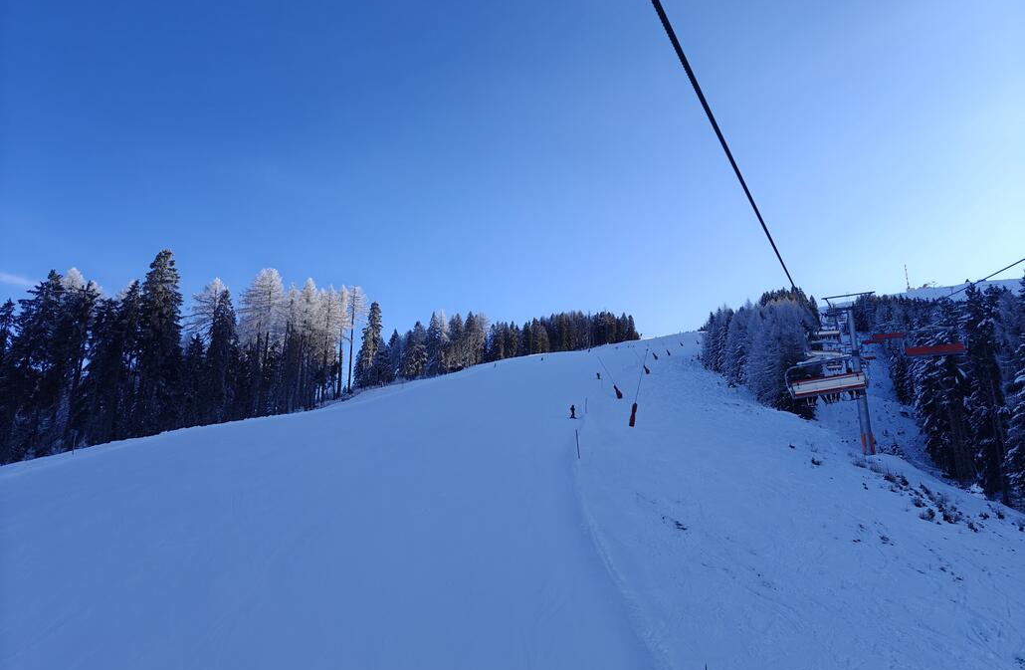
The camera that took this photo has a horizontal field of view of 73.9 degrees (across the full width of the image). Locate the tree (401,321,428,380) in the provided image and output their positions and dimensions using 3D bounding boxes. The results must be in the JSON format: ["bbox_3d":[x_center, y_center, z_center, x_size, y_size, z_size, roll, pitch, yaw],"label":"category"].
[{"bbox_3d":[-28.060,4.350,195.000,7.200,17.020,7.200,1,-11,-8],"label":"tree"}]

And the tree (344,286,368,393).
[{"bbox_3d":[-33.910,0.580,146.000,5.200,23.190,5.200,2,-11,-13],"label":"tree"}]

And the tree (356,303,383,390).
[{"bbox_3d":[-32.830,2.040,155.000,6.000,19.990,6.000,2,-11,-12],"label":"tree"}]

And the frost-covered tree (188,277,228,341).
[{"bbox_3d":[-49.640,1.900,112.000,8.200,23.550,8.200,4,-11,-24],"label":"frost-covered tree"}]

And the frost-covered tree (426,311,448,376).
[{"bbox_3d":[-23.380,2.540,212.000,6.400,20.430,6.400,0,-11,-6],"label":"frost-covered tree"}]

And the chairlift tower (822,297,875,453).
[{"bbox_3d":[44.790,5.040,87.880,6.300,20.660,4.200,-6,-12,25],"label":"chairlift tower"}]

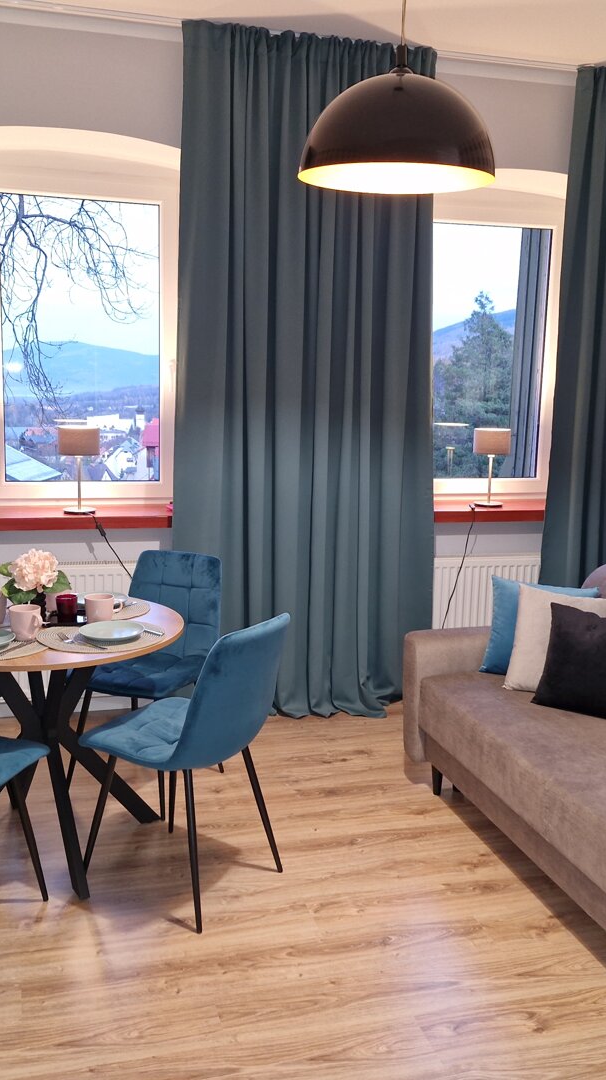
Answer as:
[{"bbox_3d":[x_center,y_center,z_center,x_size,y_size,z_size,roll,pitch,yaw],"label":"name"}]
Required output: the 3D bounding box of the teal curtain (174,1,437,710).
[{"bbox_3d":[0.042,-0.633,4.218,1.210,2.950,0.170,-1,10,-16],"label":"teal curtain"}]

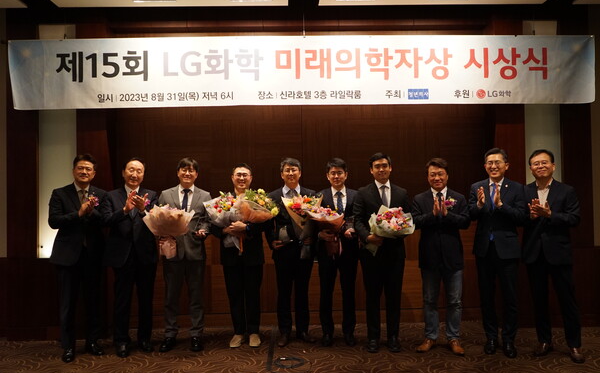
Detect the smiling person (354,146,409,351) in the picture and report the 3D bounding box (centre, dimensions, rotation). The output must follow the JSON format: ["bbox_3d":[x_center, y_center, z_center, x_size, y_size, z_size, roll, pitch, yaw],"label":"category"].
[{"bbox_3d":[0.719,0.548,4.268,0.530,1.765,0.420,-1,-1,4],"label":"smiling person"}]

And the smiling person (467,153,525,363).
[{"bbox_3d":[1.703,0.547,4.172,0.508,1.781,0.460,-1,-2,22],"label":"smiling person"}]

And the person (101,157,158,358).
[{"bbox_3d":[-1.538,0.608,4.362,0.522,1.770,0.460,0,-2,-23],"label":"person"}]

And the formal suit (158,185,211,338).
[{"bbox_3d":[-1.036,0.663,4.416,0.510,1.395,0.340,-1,-1,-8],"label":"formal suit"}]

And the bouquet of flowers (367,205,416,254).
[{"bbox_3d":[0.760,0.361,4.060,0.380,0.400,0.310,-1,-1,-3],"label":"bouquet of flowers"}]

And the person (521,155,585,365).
[{"bbox_3d":[2.113,0.529,4.047,0.540,1.750,0.440,-2,-1,30],"label":"person"}]

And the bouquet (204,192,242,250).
[{"bbox_3d":[-0.675,0.309,4.270,0.360,0.510,0.320,-1,-1,14],"label":"bouquet"}]

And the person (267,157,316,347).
[{"bbox_3d":[-0.079,0.575,4.507,0.510,1.745,0.420,-1,-1,-5],"label":"person"}]

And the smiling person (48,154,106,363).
[{"bbox_3d":[-1.931,0.583,4.218,0.530,1.775,0.420,0,-1,-26],"label":"smiling person"}]

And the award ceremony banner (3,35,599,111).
[{"bbox_3d":[0.043,-1.101,4.650,5.600,0.680,0.050,-1,-1,-2],"label":"award ceremony banner"}]

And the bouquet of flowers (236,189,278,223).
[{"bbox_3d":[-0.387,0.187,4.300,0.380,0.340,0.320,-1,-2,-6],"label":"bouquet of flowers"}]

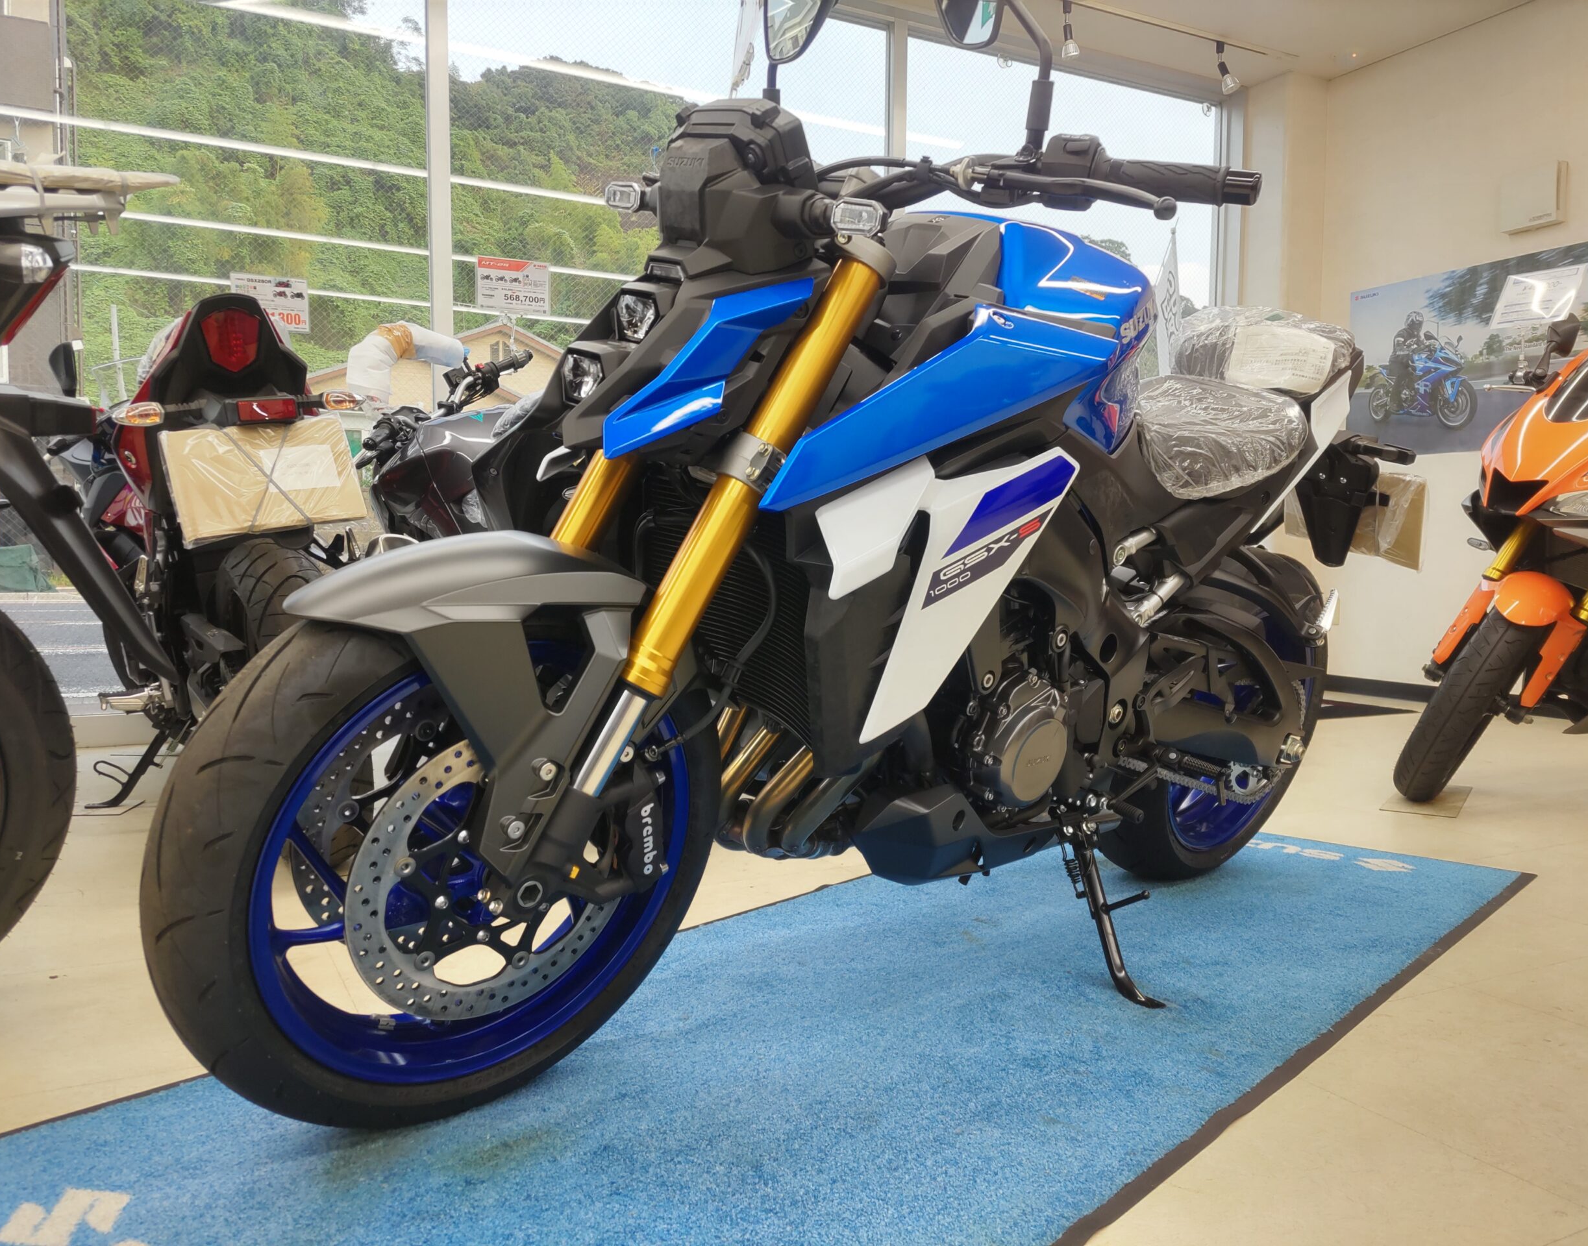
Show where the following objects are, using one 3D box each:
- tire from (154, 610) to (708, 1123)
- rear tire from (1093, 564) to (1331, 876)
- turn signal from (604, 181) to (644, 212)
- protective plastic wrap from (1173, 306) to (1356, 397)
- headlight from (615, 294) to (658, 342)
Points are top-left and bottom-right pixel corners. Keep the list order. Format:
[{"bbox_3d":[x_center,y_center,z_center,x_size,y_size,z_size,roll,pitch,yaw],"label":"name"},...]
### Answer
[{"bbox_3d":[-0.325,0.226,1.256,0.600,0.600,0.120,-3,18,-40],"label":"tire"},{"bbox_3d":[0.747,0.167,2.239,0.624,0.624,0.190,-3,19,-42],"label":"rear tire"},{"bbox_3d":[-0.177,-0.467,1.375,0.035,0.034,0.066,-3,19,-43],"label":"turn signal"},{"bbox_3d":[0.824,-0.442,2.062,0.320,0.125,0.250,-3,19,-43],"label":"protective plastic wrap"},{"bbox_3d":[-0.141,-0.294,1.216,0.045,0.052,0.062,-3,19,-43],"label":"headlight"}]

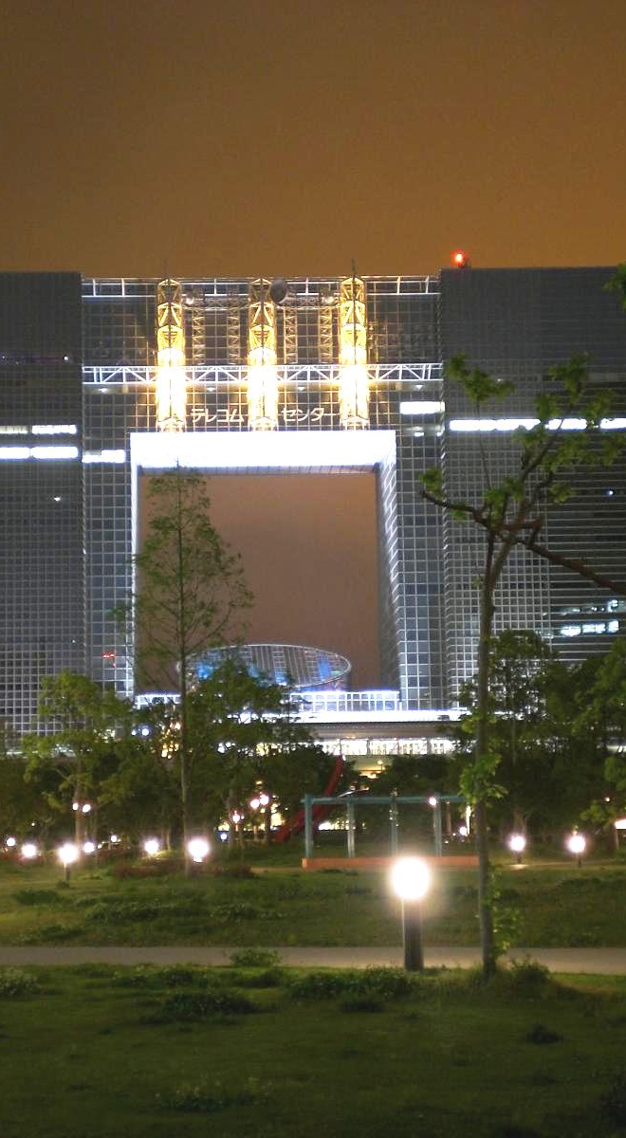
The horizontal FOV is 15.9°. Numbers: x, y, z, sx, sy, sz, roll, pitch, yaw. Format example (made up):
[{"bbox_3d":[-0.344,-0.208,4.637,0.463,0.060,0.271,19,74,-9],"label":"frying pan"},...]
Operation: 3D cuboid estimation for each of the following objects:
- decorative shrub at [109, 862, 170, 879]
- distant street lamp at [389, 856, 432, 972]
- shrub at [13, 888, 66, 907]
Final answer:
[{"bbox_3d":[-5.418,9.503,70.416,1.950,0.500,1.300,-1,-7,-2],"label":"decorative shrub"},{"bbox_3d":[1.034,3.712,23.764,0.300,1.130,0.300,-1,-7,-2],"label":"distant street lamp"},{"bbox_3d":[-5.757,6.933,47.290,1.150,0.380,0.900,-1,-7,-2],"label":"shrub"}]

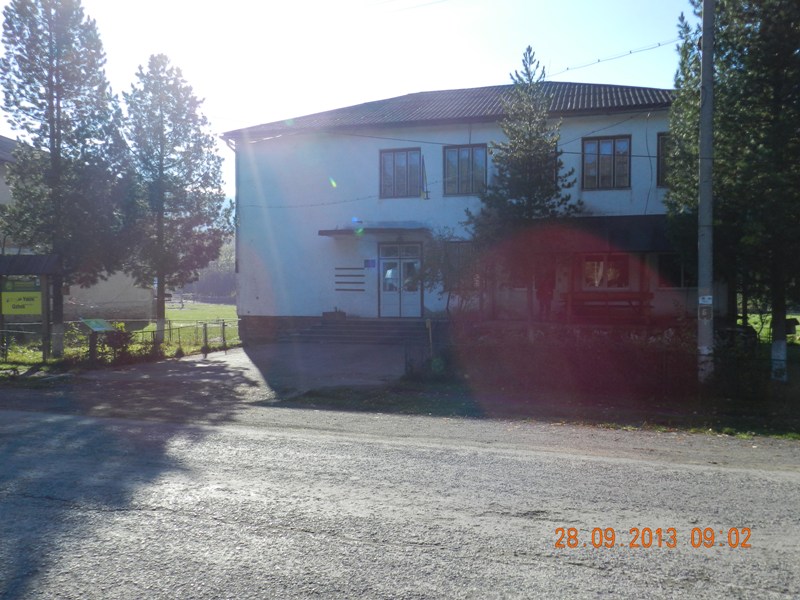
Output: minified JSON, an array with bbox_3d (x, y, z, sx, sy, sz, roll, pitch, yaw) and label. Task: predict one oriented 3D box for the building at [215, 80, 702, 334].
[{"bbox_3d":[3.343,-3.818,27.360,17.650,10.390,12.100,0,1,16],"label":"building"}]

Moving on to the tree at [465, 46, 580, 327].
[{"bbox_3d":[3.190,-2.578,16.767,2.982,7.939,2.982,0,1,16],"label":"tree"}]

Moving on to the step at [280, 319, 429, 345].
[{"bbox_3d":[-1.111,1.042,21.926,5.050,0.680,2.700,0,1,16],"label":"step"}]

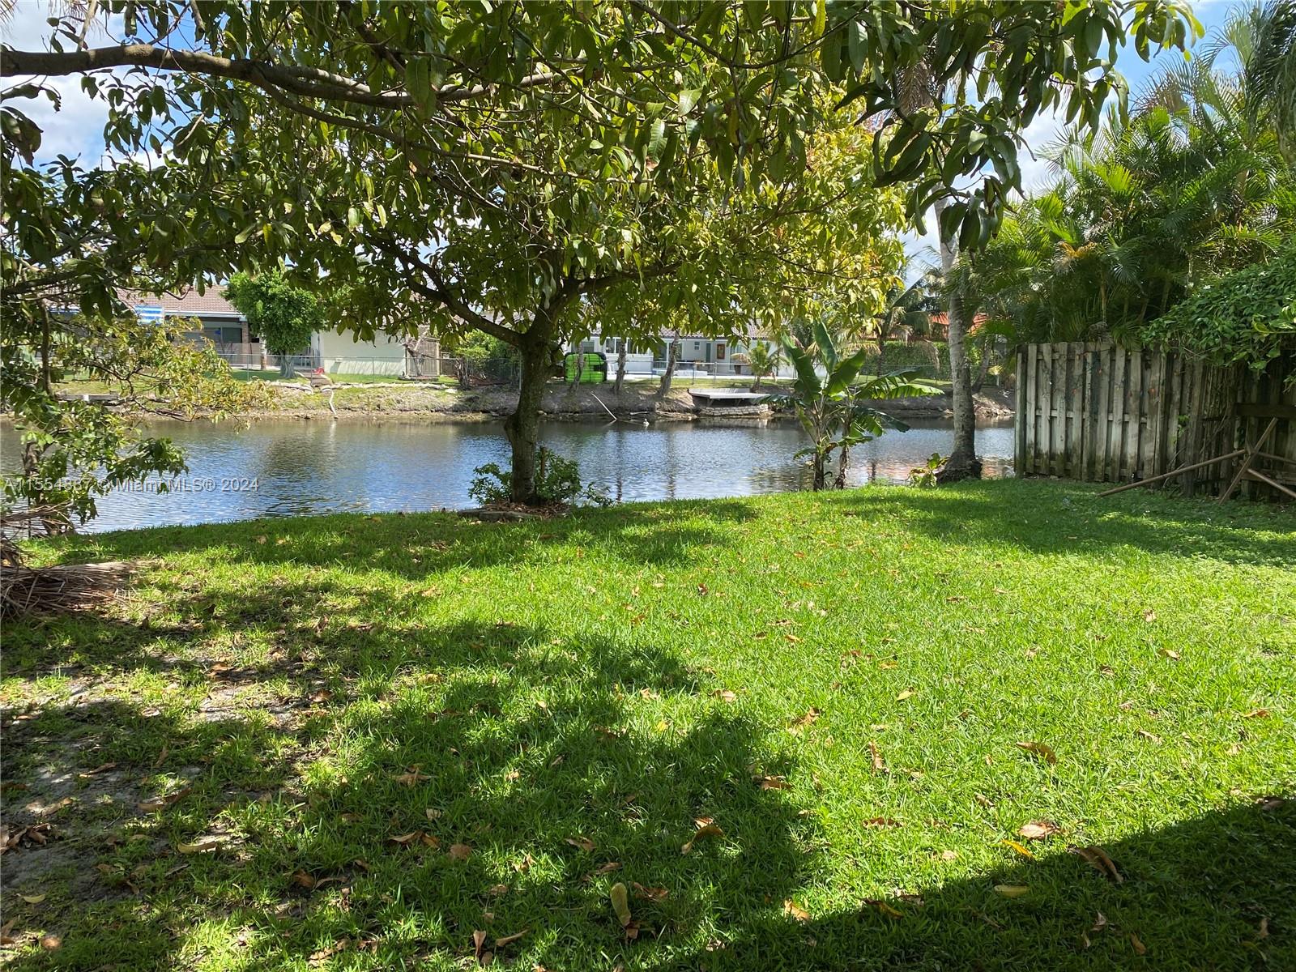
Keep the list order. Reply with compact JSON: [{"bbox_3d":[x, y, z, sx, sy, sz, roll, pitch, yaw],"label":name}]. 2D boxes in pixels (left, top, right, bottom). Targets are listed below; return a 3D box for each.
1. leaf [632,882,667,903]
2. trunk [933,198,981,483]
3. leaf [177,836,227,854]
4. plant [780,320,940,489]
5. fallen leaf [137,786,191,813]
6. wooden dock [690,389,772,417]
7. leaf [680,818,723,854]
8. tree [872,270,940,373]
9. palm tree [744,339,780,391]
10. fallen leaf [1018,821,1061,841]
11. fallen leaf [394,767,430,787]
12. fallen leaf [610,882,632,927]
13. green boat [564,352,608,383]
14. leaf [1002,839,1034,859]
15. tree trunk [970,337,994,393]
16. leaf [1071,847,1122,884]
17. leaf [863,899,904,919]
[{"bbox_3d":[0.007,1.192,2.851,0.113,0.035,0.055,3,8,22],"label":"leaf"},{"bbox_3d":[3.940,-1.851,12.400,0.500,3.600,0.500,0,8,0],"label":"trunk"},{"bbox_3d":[-1.433,1.154,3.129,0.148,0.035,0.050,-1,8,-7],"label":"leaf"},{"bbox_3d":[2.559,-0.964,11.800,1.800,1.950,1.500,0,8,0],"label":"plant"},{"bbox_3d":[-1.735,1.132,3.494,0.190,0.040,0.070,-5,9,-34],"label":"fallen leaf"},{"bbox_3d":[3.626,-3.671,43.300,3.400,1.100,2.200,0,8,0],"label":"wooden dock"},{"bbox_3d":[0.179,1.146,3.181,0.171,0.065,0.080,-7,10,-40],"label":"leaf"},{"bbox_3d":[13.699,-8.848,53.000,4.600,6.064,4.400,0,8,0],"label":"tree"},{"bbox_3d":[5.675,-5.978,48.500,2.100,2.623,2.000,0,8,0],"label":"palm tree"},{"bbox_3d":[1.319,1.162,3.272,0.135,0.040,0.080,0,8,0],"label":"fallen leaf"},{"bbox_3d":[-0.894,1.105,3.689,0.130,0.035,0.080,0,8,0],"label":"fallen leaf"},{"bbox_3d":[-0.077,1.201,2.788,0.055,0.050,0.177,-1,8,-9],"label":"fallen leaf"},{"bbox_3d":[-3.339,-6.353,52.200,2.330,1.650,0.600,0,7,-6],"label":"green boat"},{"bbox_3d":[1.180,1.157,3.103,0.040,0.030,0.117,-5,10,-35],"label":"leaf"},{"bbox_3d":[15.594,-5.656,45.500,1.000,2.600,0.600,0,8,0],"label":"tree trunk"},{"bbox_3d":[1.388,1.170,3.008,0.075,0.050,0.199,-3,8,-21],"label":"leaf"},{"bbox_3d":[0.682,1.224,2.819,0.115,0.030,0.050,6,10,39],"label":"leaf"}]

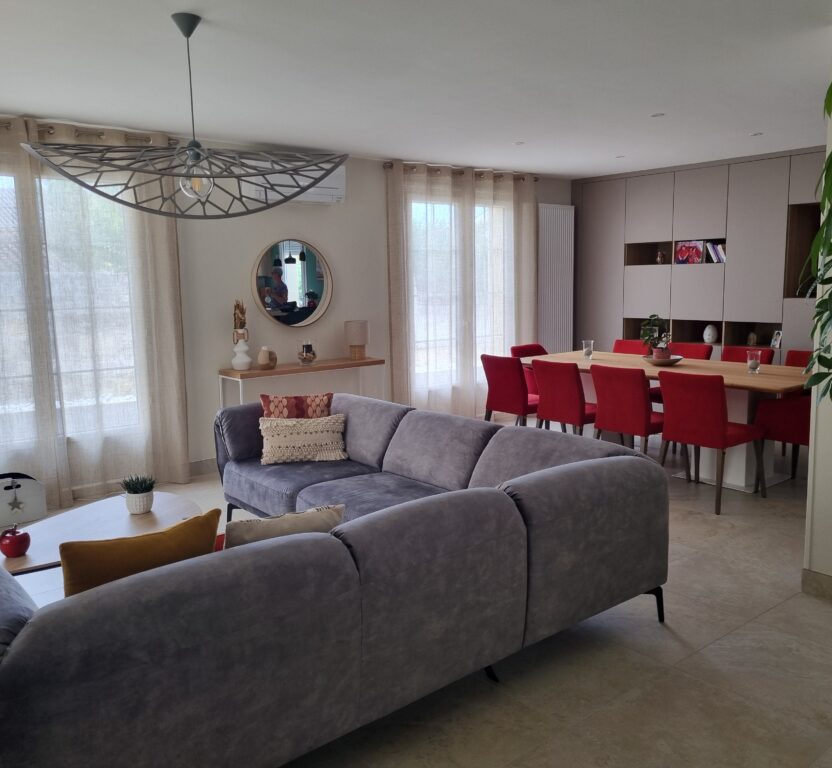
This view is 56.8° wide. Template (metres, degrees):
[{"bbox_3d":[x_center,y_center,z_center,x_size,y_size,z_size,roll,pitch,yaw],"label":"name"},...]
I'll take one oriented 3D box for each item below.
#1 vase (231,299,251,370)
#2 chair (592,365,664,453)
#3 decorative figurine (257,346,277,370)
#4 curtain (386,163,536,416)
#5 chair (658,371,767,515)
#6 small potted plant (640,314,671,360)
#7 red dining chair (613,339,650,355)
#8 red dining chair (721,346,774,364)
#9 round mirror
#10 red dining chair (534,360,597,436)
[{"bbox_3d":[-1.336,-0.378,5.887,0.150,0.550,0.150,-7,10,-39],"label":"vase"},{"bbox_3d":[1.588,0.285,5.448,0.620,0.870,0.445,-7,10,-40],"label":"chair"},{"bbox_3d":[-1.143,-0.200,5.926,0.135,0.180,0.085,-7,10,-39],"label":"decorative figurine"},{"bbox_3d":[0.505,-0.795,7.395,1.900,2.480,0.150,-7,10,-39],"label":"curtain"},{"bbox_3d":[1.945,0.332,5.046,0.620,0.870,0.445,-7,10,-40],"label":"chair"},{"bbox_3d":[1.899,-0.342,6.087,0.225,0.370,0.225,-7,10,-39],"label":"small potted plant"},{"bbox_3d":[1.838,0.054,7.042,0.600,0.860,0.440,-7,10,-39],"label":"red dining chair"},{"bbox_3d":[2.541,0.160,6.262,0.620,0.870,0.445,-7,10,-40],"label":"red dining chair"},{"bbox_3d":[-0.991,-0.811,6.228,0.705,0.705,0.084,-7,10,-39],"label":"round mirror"},{"bbox_3d":[1.246,0.236,5.863,0.620,0.870,0.445,-7,10,-40],"label":"red dining chair"}]

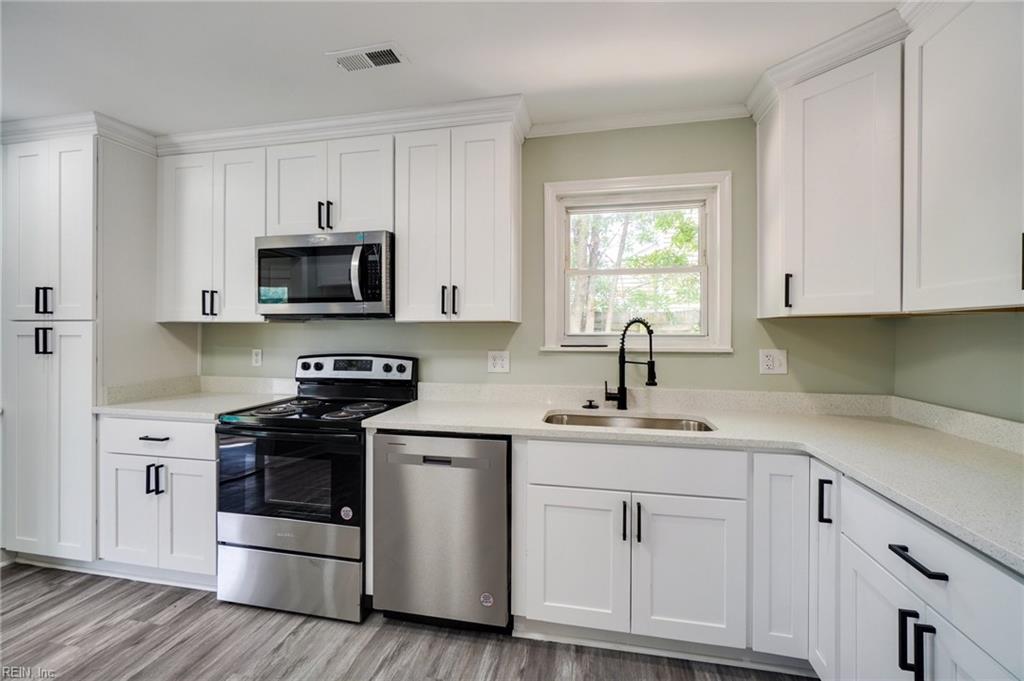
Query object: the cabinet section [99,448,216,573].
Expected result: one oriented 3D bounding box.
[{"bbox_3d":[-1.713,0.851,2.421,0.721,0.559,0.610,0,1,12],"label":"cabinet section"}]

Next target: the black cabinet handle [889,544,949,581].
[{"bbox_3d":[0.947,0.518,0.996,0.035,0.013,0.137,0,1,12],"label":"black cabinet handle"}]

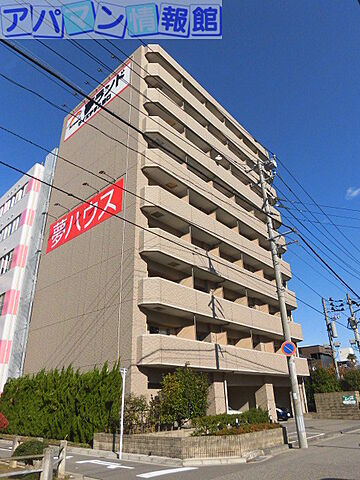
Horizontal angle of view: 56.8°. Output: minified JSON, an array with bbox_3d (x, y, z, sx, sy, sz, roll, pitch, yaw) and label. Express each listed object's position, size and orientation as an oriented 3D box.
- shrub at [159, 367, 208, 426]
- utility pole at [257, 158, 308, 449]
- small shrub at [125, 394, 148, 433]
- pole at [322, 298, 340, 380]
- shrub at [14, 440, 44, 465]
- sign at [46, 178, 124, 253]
[{"bbox_3d":[0.105,6.466,13.757,2.000,2.300,1.900,-2,-26,0],"label":"shrub"},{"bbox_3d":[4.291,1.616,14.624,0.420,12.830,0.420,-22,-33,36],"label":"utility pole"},{"bbox_3d":[-1.615,6.454,12.323,0.950,1.330,0.900,-2,-26,0],"label":"small shrub"},{"bbox_3d":[15.326,10.968,33.267,0.420,10.450,0.420,-22,-33,36],"label":"pole"},{"bbox_3d":[-4.240,5.983,9.318,0.880,0.640,0.850,-2,-26,0],"label":"shrub"},{"bbox_3d":[-7.087,-1.473,23.889,9.050,2.560,0.120,-22,-33,36],"label":"sign"}]

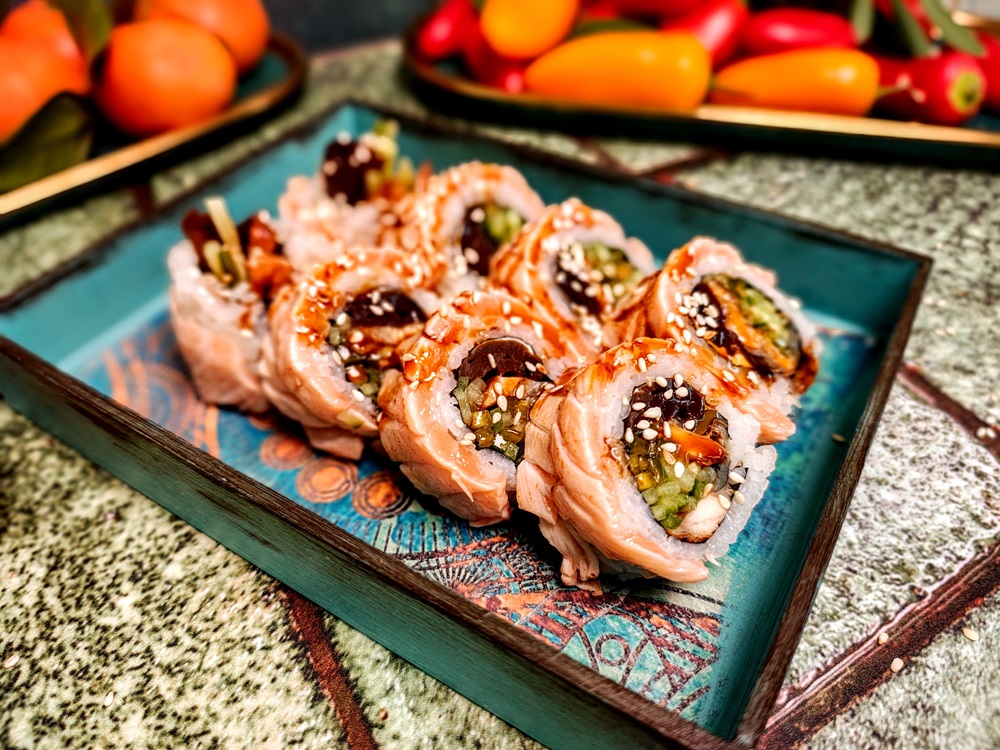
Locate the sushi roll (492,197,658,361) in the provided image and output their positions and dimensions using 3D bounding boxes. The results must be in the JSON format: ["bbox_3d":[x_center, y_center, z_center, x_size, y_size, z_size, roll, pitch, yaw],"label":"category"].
[{"bbox_3d":[0.020,-0.024,0.209,0.045,0.025,0.045,47,56,-13],"label":"sushi roll"}]

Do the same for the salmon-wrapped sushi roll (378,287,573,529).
[{"bbox_3d":[-0.004,0.009,0.176,0.049,0.028,0.049,40,57,-2],"label":"salmon-wrapped sushi roll"}]

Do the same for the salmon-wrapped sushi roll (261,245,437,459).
[{"bbox_3d":[-0.035,-0.005,0.188,0.048,0.028,0.048,51,51,-10],"label":"salmon-wrapped sushi roll"}]

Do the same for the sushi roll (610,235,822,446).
[{"bbox_3d":[0.053,-0.006,0.186,0.050,0.027,0.050,43,58,-7],"label":"sushi roll"}]

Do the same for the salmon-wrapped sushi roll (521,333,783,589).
[{"bbox_3d":[0.032,0.021,0.161,0.049,0.028,0.049,41,58,-4],"label":"salmon-wrapped sushi roll"}]

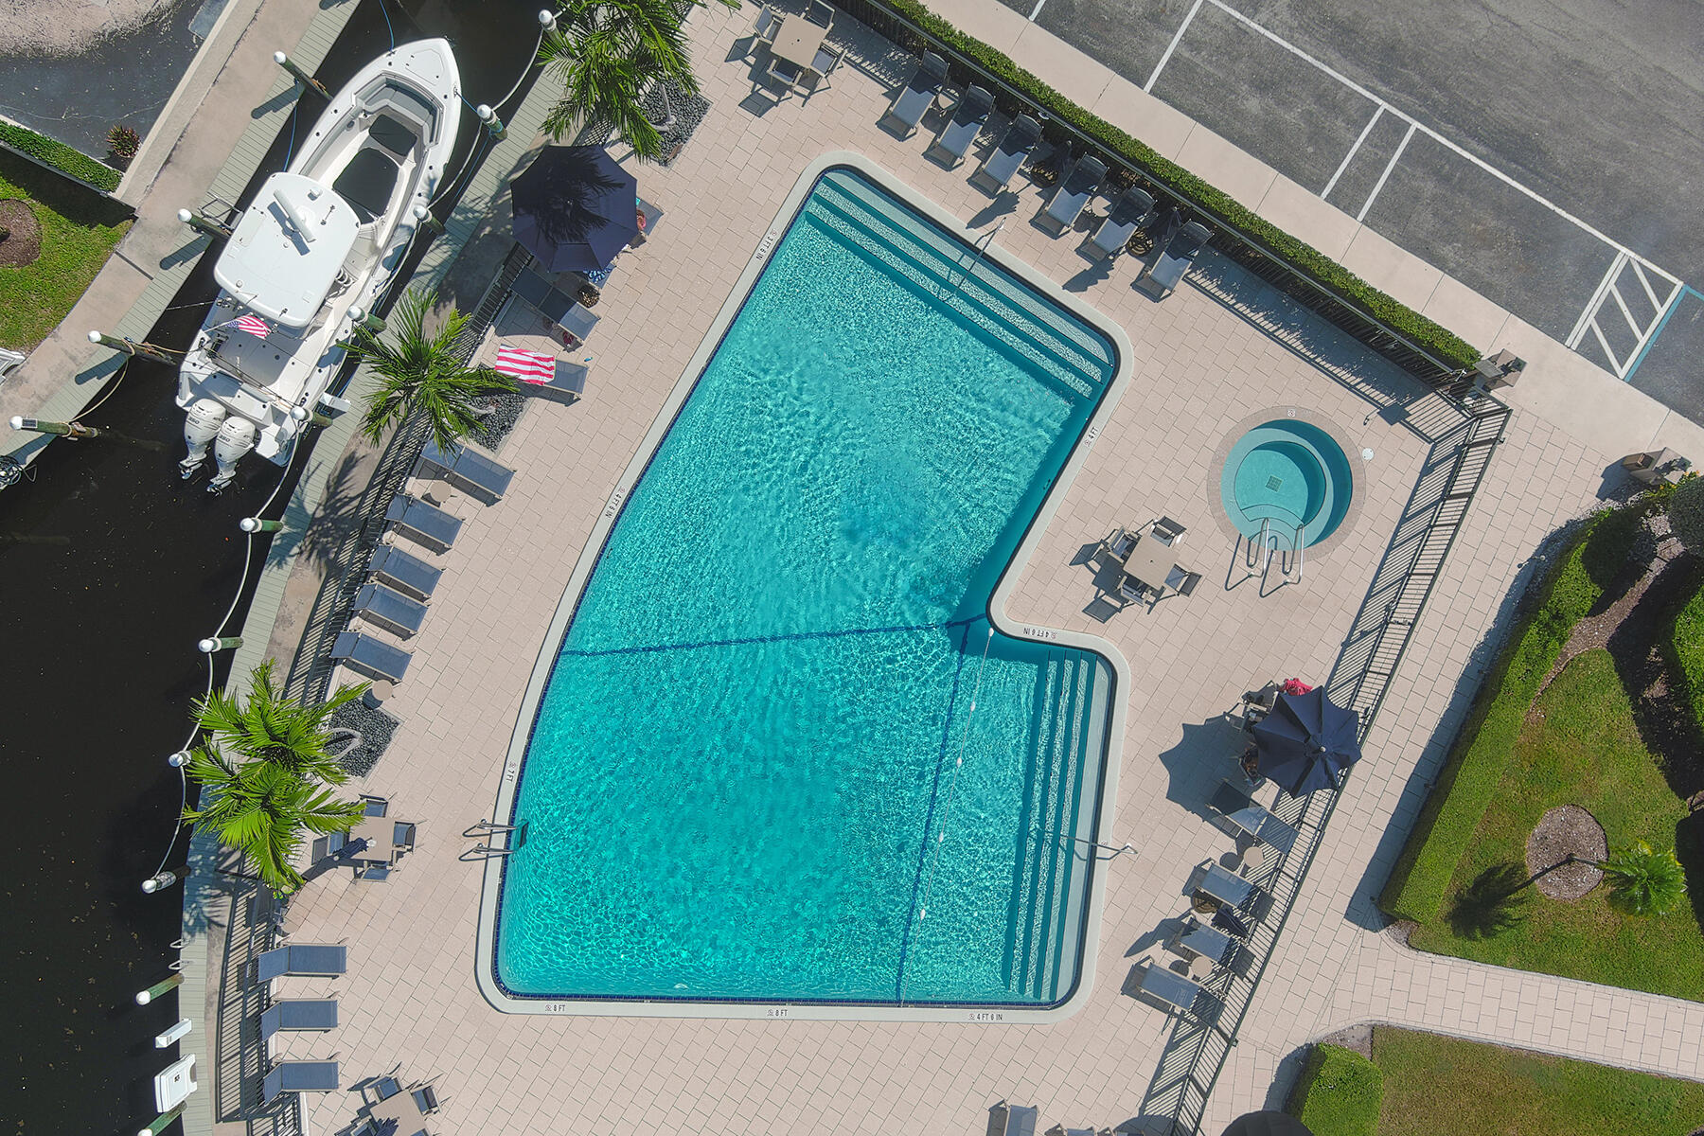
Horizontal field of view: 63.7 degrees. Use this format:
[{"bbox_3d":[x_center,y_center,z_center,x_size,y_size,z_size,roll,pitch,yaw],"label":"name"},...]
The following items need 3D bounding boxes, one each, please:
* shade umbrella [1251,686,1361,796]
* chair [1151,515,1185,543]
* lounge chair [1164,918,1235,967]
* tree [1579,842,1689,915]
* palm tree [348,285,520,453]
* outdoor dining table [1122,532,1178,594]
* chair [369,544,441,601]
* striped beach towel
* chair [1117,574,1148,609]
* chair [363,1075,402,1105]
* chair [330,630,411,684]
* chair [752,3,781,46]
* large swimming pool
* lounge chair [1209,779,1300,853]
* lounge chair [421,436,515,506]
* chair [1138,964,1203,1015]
[{"bbox_3d":[9.346,3.568,28.706,2.330,2.600,2.330,0,90,0],"label":"shade umbrella"},{"bbox_3d":[6.704,-0.677,29.539,0.580,0.880,0.640,31,90,0],"label":"chair"},{"bbox_3d":[7.737,8.041,29.059,1.321,1.150,0.670,27,89,1],"label":"lounge chair"},{"bbox_3d":[15.521,6.082,27.962,1.550,3.000,1.550,0,90,0],"label":"tree"},{"bbox_3d":[-7.492,-3.469,26.840,3.007,6.100,2.967,0,89,0],"label":"palm tree"},{"bbox_3d":[6.396,-0.131,29.624,0.920,0.720,0.920,31,90,0],"label":"outdoor dining table"},{"bbox_3d":[-9.505,0.022,29.257,1.362,1.150,0.670,26,89,1],"label":"chair"},{"bbox_3d":[-6.901,-4.285,28.948,1.220,0.120,0.650,14,89,0],"label":"striped beach towel"},{"bbox_3d":[6.000,0.411,29.000,0.600,0.880,0.640,30,89,0],"label":"chair"},{"bbox_3d":[-9.698,10.908,28.806,0.600,0.880,0.640,-26,90,-1],"label":"chair"},{"bbox_3d":[-10.264,1.877,29.540,1.450,1.000,0.670,24,90,0],"label":"chair"},{"bbox_3d":[-1.680,-11.588,29.579,0.650,0.890,0.600,25,89,1],"label":"chair"},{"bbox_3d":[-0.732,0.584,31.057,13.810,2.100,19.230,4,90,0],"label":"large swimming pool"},{"bbox_3d":[8.539,5.266,29.183,1.710,1.000,0.670,33,89,1],"label":"lounge chair"},{"bbox_3d":[-8.117,-2.194,29.344,1.700,1.050,0.670,28,89,1],"label":"lounge chair"},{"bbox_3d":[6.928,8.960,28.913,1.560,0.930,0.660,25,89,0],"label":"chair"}]

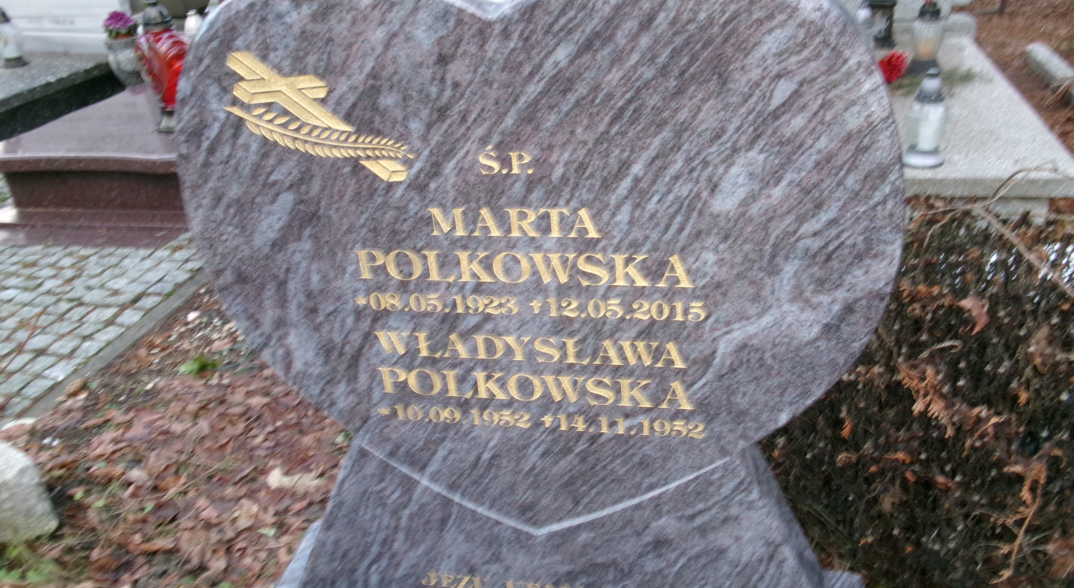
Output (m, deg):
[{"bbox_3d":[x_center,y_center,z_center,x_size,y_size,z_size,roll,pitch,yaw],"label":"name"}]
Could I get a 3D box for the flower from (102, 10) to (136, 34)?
[{"bbox_3d":[-1.924,-1.254,4.000,0.143,0.100,0.143,2,24,15],"label":"flower"}]

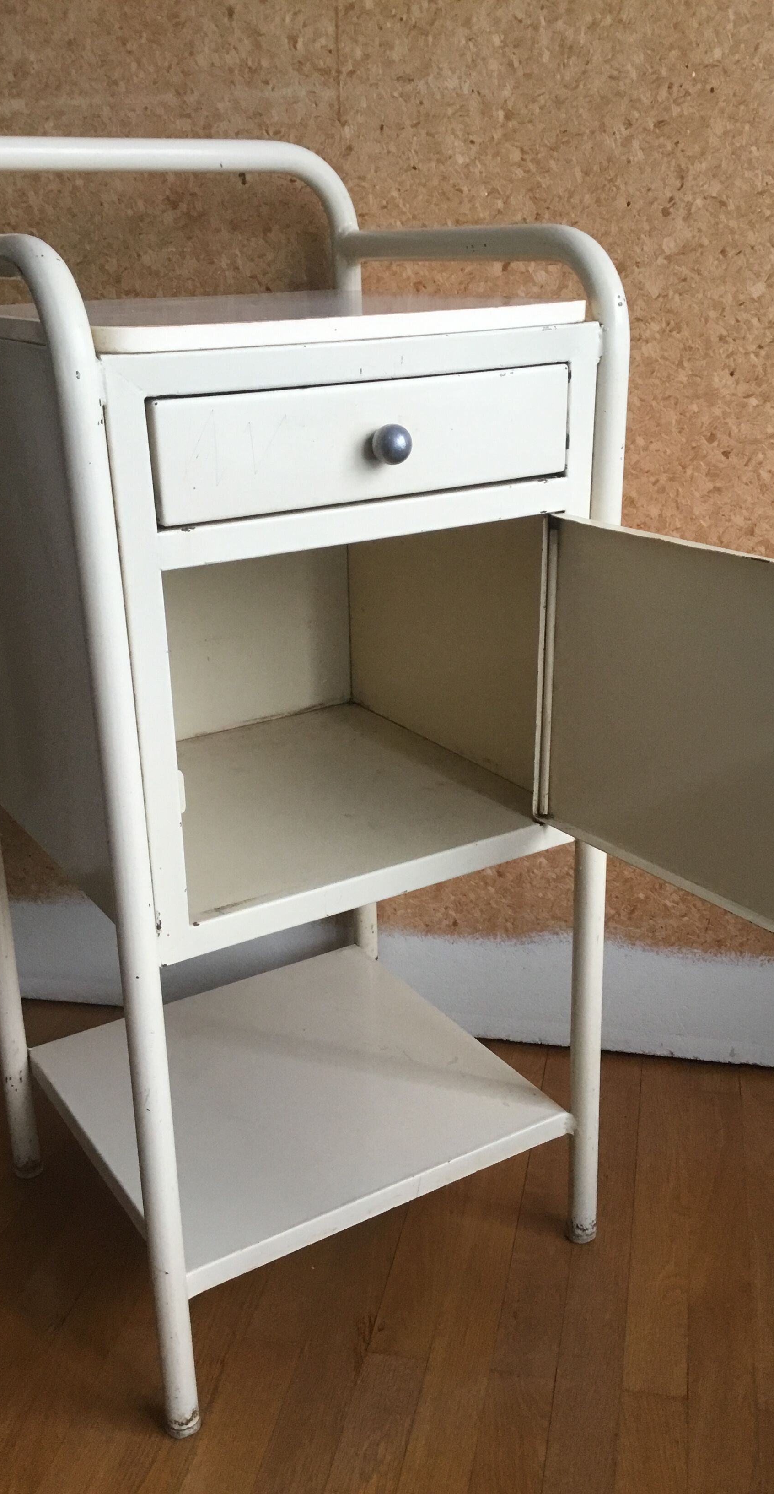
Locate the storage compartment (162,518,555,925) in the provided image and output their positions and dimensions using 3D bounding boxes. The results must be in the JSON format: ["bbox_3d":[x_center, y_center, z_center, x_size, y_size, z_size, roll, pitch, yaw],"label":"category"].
[{"bbox_3d":[-0.088,-0.075,1.054,0.322,0.239,0.329,-14,24,-29],"label":"storage compartment"}]

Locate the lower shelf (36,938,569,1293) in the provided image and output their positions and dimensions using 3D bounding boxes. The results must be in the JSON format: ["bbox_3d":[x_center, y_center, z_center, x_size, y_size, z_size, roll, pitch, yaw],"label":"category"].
[{"bbox_3d":[-0.091,0.312,1.220,0.360,0.022,0.358,-14,24,-29],"label":"lower shelf"}]

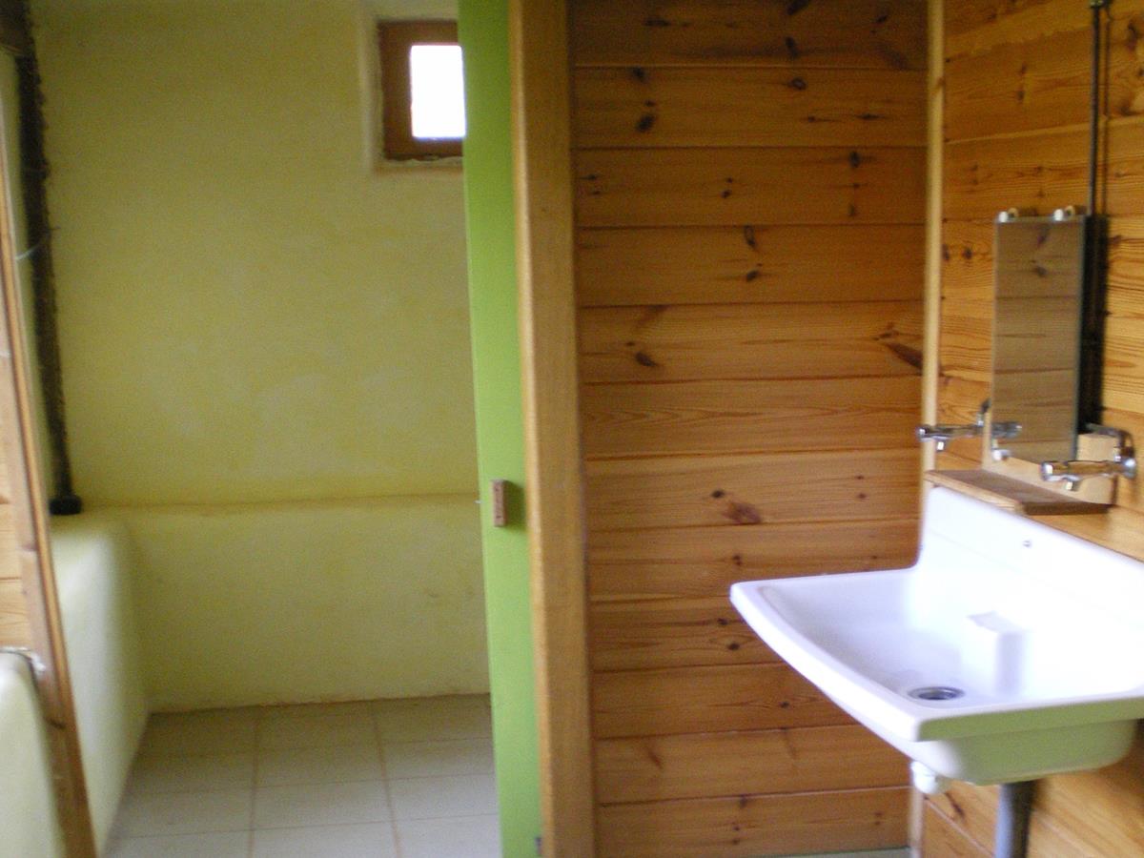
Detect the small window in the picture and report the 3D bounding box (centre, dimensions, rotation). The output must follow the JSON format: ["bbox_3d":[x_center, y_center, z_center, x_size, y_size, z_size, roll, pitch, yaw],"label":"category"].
[{"bbox_3d":[-0.398,-1.021,3.773,0.350,0.390,0.070,-3,10,-8],"label":"small window"}]

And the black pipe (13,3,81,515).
[{"bbox_3d":[-1.556,-0.510,3.670,0.080,1.550,0.080,-3,10,-8],"label":"black pipe"}]

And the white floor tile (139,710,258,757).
[{"bbox_3d":[-1.054,0.869,3.582,0.310,0.010,0.290,-3,10,-8],"label":"white floor tile"}]

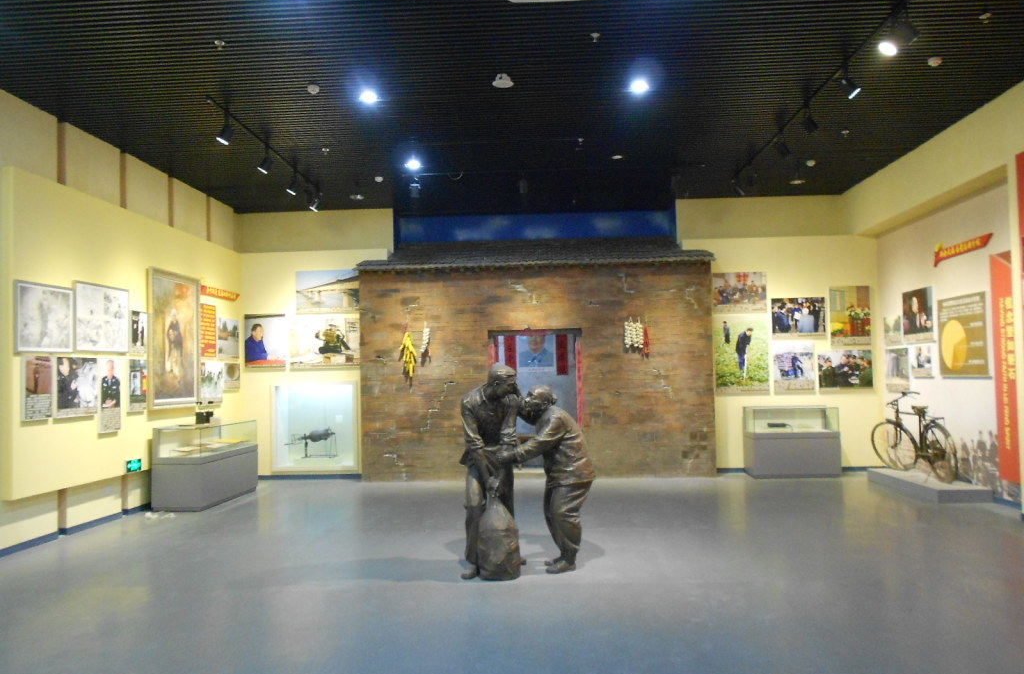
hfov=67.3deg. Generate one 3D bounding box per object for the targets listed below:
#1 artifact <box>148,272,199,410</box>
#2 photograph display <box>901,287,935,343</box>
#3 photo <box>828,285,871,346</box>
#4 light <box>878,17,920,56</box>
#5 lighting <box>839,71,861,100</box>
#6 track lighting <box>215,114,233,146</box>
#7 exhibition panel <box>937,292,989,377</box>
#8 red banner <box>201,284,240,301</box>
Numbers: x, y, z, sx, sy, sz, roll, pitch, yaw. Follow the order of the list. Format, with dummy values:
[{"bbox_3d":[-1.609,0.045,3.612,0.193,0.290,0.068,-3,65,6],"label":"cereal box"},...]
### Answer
[{"bbox_3d":[-4.346,0.044,9.910,0.060,1.712,1.276,-1,-3,3],"label":"artifact"},{"bbox_3d":[5.452,-0.277,10.288,0.040,0.704,0.831,-1,-3,3],"label":"photograph display"},{"bbox_3d":[5.108,-0.316,11.607,0.597,0.891,0.040,-1,-3,3],"label":"photo"},{"bbox_3d":[2.803,-2.180,5.562,0.240,0.260,0.220,1,-3,-34],"label":"light"},{"bbox_3d":[2.909,-2.168,6.629,0.159,0.228,0.120,-1,-3,3],"label":"lighting"},{"bbox_3d":[-2.856,-2.054,7.613,0.156,0.299,0.120,-1,-3,3],"label":"track lighting"},{"bbox_3d":[5.343,-0.001,9.104,0.035,0.959,1.067,-1,-3,3],"label":"exhibition panel"},{"bbox_3d":[-4.297,-0.628,11.280,0.040,0.132,1.326,-1,-3,3],"label":"red banner"}]

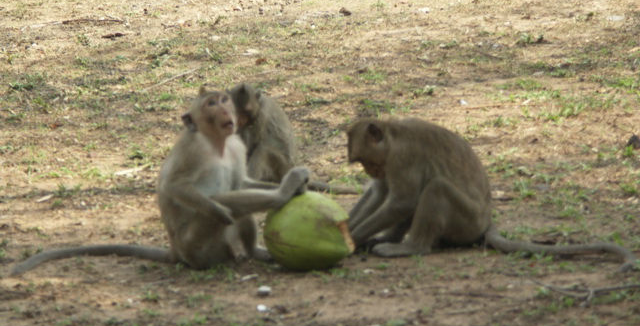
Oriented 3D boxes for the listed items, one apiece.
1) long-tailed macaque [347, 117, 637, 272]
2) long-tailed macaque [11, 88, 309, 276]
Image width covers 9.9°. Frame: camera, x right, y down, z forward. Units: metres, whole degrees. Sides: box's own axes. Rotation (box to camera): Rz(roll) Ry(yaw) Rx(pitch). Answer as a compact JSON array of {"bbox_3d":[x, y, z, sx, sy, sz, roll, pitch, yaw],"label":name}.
[{"bbox_3d":[0.396,0.062,8.657,0.662,0.318,0.375,0,8,0],"label":"long-tailed macaque"},{"bbox_3d":[-0.332,0.037,8.510,0.611,0.410,0.456,4,9,24],"label":"long-tailed macaque"}]

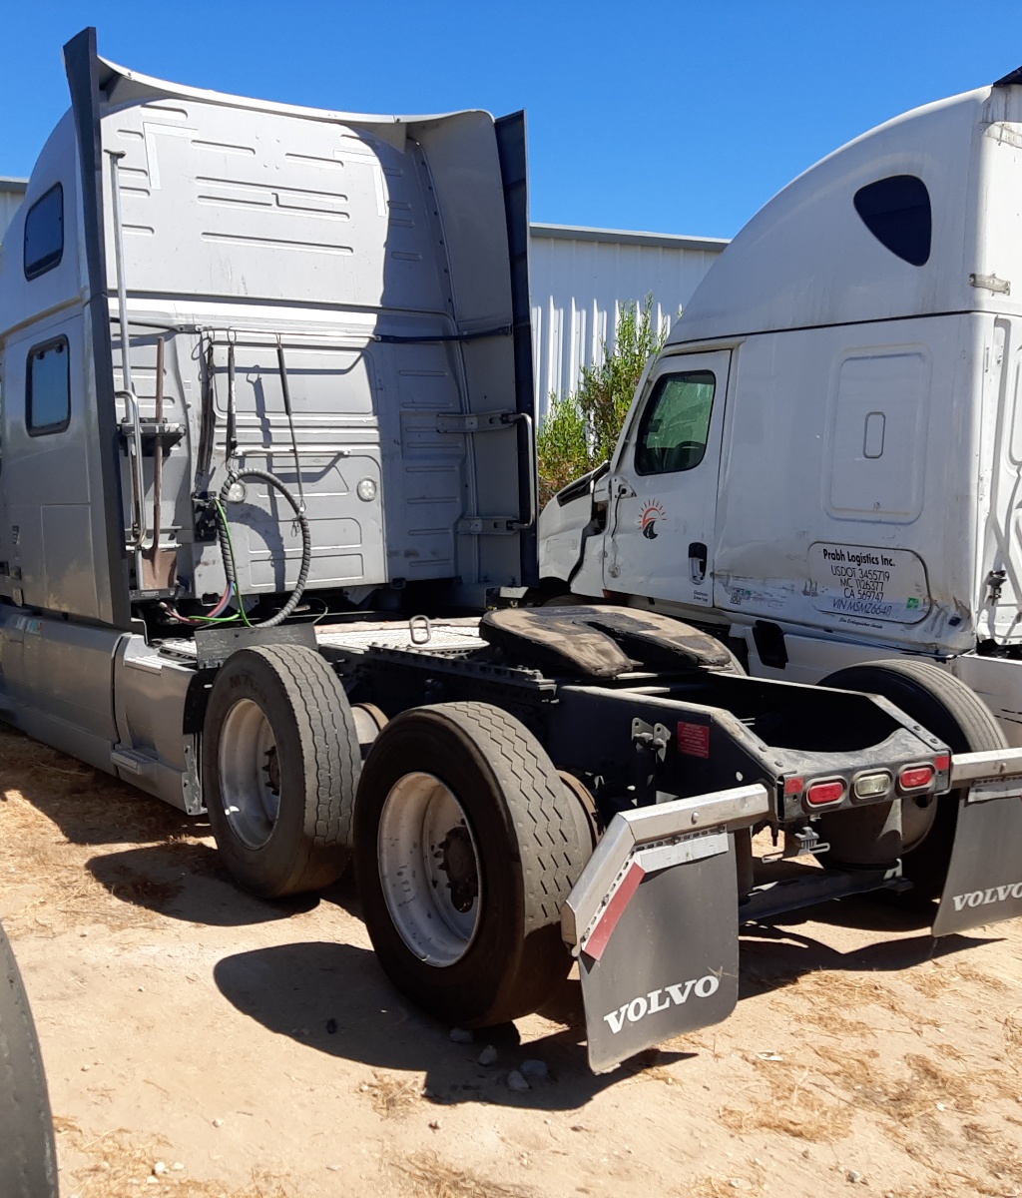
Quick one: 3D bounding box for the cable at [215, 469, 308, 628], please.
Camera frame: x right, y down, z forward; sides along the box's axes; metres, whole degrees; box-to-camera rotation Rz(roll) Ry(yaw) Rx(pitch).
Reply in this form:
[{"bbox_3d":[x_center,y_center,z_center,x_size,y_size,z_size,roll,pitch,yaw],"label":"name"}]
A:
[{"bbox_3d":[-1.362,-0.275,6.662,0.527,0.878,0.200,-2,6,-36],"label":"cable"}]

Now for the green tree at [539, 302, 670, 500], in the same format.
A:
[{"bbox_3d":[1.200,-1.639,14.218,2.300,4.000,1.900,2,5,0],"label":"green tree"}]

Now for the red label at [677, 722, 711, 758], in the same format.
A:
[{"bbox_3d":[0.580,0.450,3.815,0.004,0.099,0.140,-1,6,-36],"label":"red label"}]

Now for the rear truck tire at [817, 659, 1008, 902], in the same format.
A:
[{"bbox_3d":[1.592,0.747,4.987,0.290,0.990,0.990,-2,6,-36],"label":"rear truck tire"}]

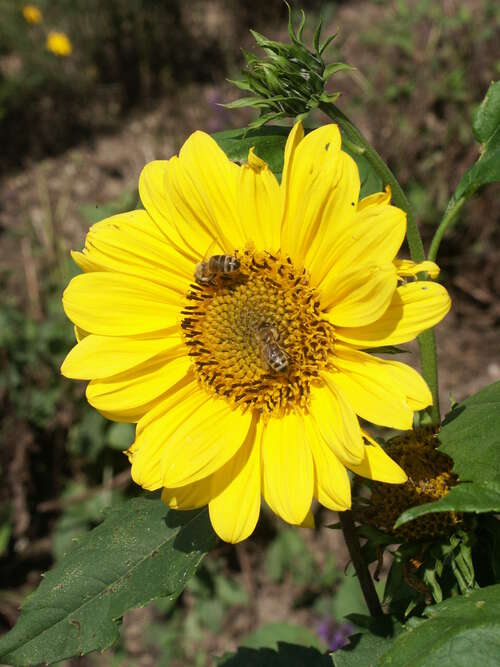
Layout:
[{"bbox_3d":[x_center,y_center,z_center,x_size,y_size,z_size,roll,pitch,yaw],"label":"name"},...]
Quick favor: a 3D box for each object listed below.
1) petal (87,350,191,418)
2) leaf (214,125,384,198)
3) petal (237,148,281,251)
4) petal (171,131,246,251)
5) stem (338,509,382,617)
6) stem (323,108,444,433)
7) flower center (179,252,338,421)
[{"bbox_3d":[-0.028,0.013,0.543,0.027,0.013,0.010,-22,-15,10],"label":"petal"},{"bbox_3d":[0.013,-0.044,0.568,0.046,0.024,0.022,7,24,16],"label":"leaf"},{"bbox_3d":[0.002,-0.033,0.543,0.011,0.025,0.009,-4,-11,14],"label":"petal"},{"bbox_3d":[-0.011,-0.036,0.547,0.015,0.031,0.009,-20,-14,11],"label":"petal"},{"bbox_3d":[0.028,0.059,0.565,0.003,0.030,0.004,-19,15,0],"label":"stem"},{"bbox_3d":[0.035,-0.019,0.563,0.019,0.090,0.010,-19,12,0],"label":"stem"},{"bbox_3d":[0.002,0.000,0.537,0.039,0.041,0.014,-2,-10,14],"label":"flower center"}]

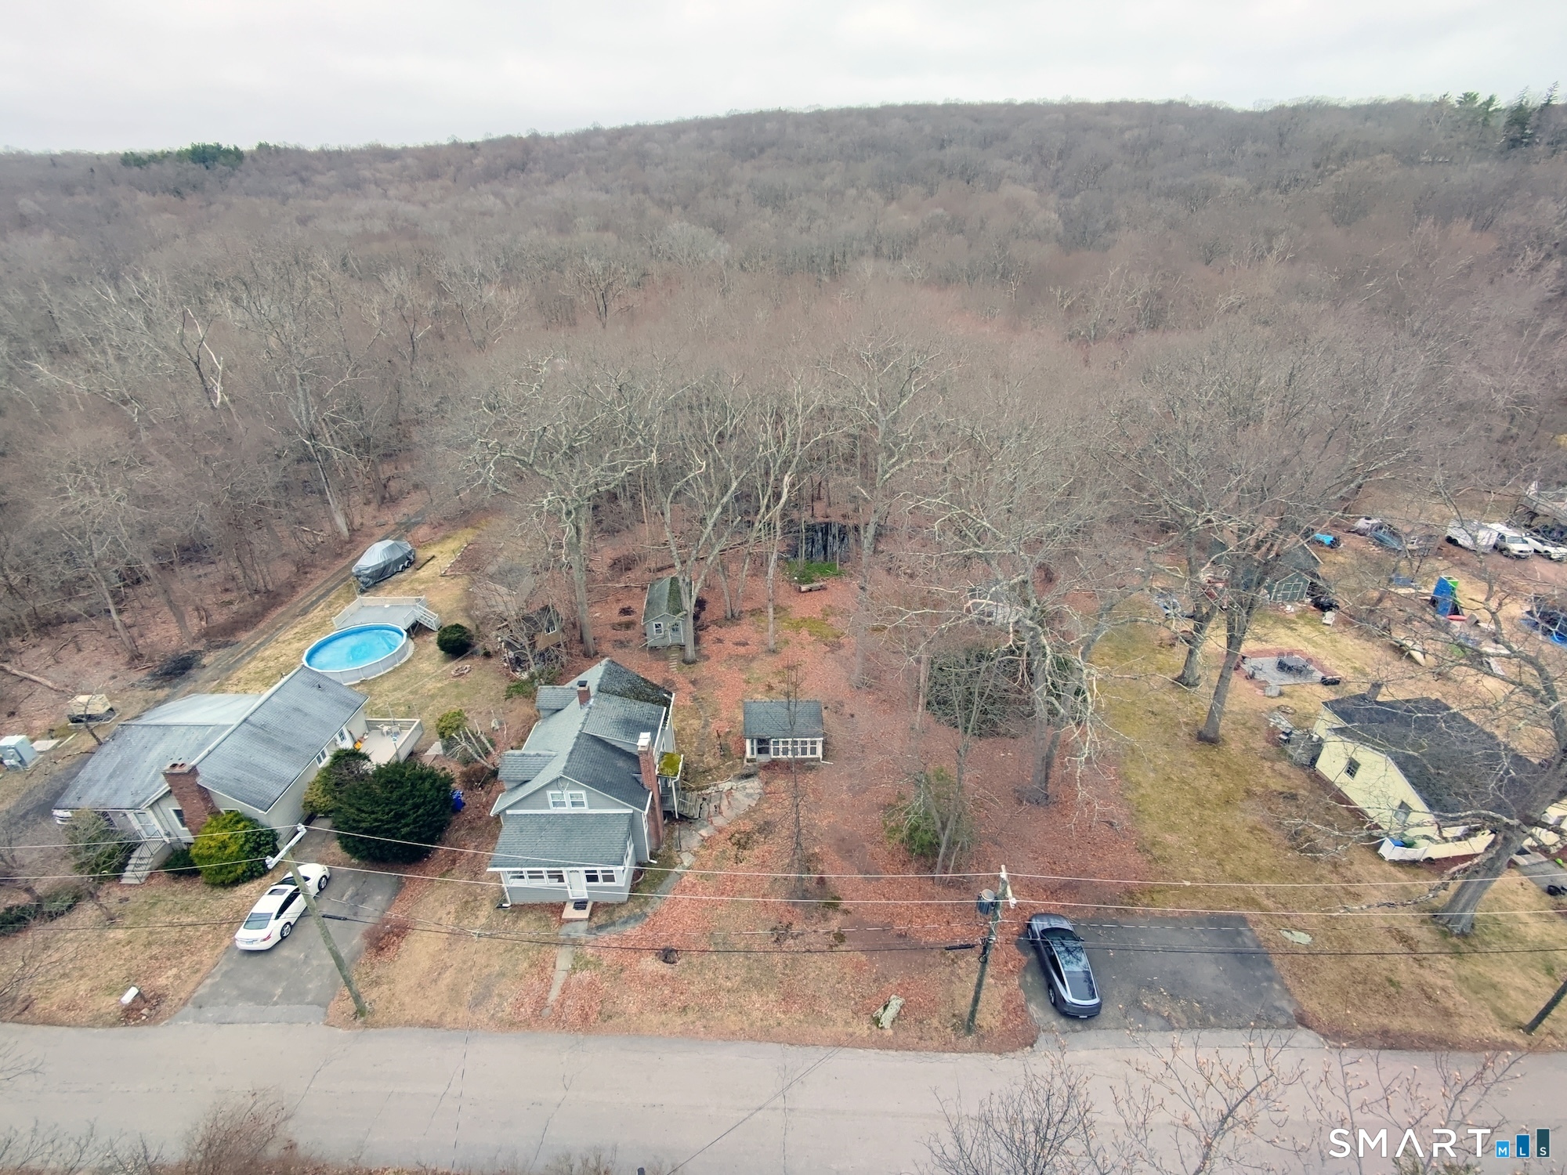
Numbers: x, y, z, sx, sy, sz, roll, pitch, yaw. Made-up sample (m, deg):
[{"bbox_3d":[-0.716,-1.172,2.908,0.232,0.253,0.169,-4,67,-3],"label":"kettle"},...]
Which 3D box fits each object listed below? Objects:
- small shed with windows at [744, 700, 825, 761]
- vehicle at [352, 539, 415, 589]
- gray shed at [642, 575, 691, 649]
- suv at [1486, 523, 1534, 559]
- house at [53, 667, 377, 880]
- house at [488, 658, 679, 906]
[{"bbox_3d":[0.001,8.949,47.681,5.000,3.550,4.200,0,28,0],"label":"small shed with windows"},{"bbox_3d":[-40.052,-2.334,72.795,2.350,2.400,6.900,8,29,15],"label":"vehicle"},{"bbox_3d":[-9.591,2.119,61.179,3.800,3.400,6.400,-2,28,-4],"label":"gray shed"},{"bbox_3d":[74.970,-4.802,75.159,1.850,1.750,4.750,1,28,3],"label":"suv"},{"bbox_3d":[-34.416,10.315,44.524,12.100,6.100,11.800,1,28,2],"label":"house"},{"bbox_3d":[-10.732,10.313,41.642,9.000,6.800,13.400,0,28,1],"label":"house"}]

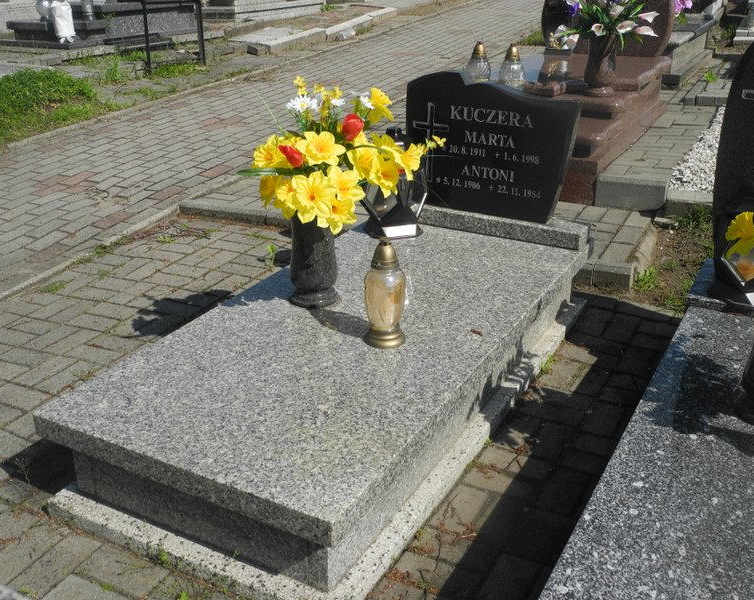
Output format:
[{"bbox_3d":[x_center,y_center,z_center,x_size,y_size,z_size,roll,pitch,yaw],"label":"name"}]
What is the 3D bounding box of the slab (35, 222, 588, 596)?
[{"bbox_3d":[-0.027,0.121,2.824,0.870,0.187,1.933,13,27,25],"label":"slab"}]

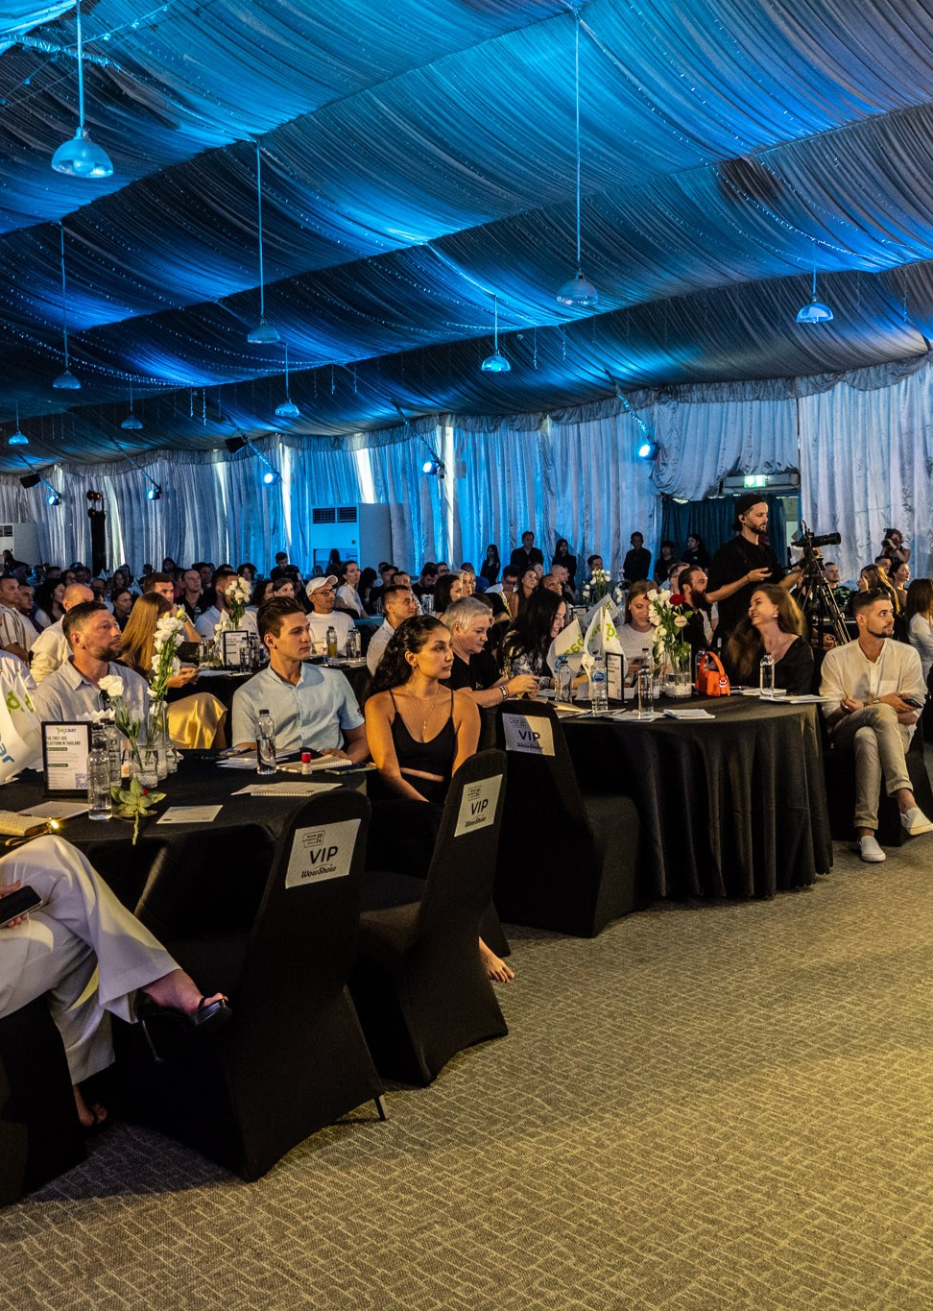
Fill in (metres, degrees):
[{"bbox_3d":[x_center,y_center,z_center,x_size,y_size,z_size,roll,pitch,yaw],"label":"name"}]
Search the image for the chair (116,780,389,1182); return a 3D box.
[{"bbox_3d":[-0.574,0.805,3.528,0.580,0.935,0.460,3,6,41],"label":"chair"}]

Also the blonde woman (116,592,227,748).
[{"bbox_3d":[-1.657,0.282,7.442,0.750,1.300,0.500,-2,5,-15],"label":"blonde woman"}]

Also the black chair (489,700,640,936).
[{"bbox_3d":[0.420,0.624,5.377,0.450,0.906,0.570,1,5,27],"label":"black chair"}]

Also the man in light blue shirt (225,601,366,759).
[{"bbox_3d":[-0.587,0.478,4.990,0.530,1.350,0.720,-3,5,-30],"label":"man in light blue shirt"}]

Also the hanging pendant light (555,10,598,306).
[{"bbox_3d":[1.007,-4.425,11.706,0.370,2.615,0.370,-1,4,0],"label":"hanging pendant light"}]

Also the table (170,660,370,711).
[{"bbox_3d":[-1.594,0.454,9.084,1.750,0.756,1.750,-1,5,0],"label":"table"}]

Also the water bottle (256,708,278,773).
[{"bbox_3d":[-0.697,0.296,4.556,0.066,0.225,0.066,-1,5,0],"label":"water bottle"}]

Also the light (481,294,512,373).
[{"bbox_3d":[0.410,-4.356,17.750,0.400,1.060,0.400,-1,5,0],"label":"light"}]

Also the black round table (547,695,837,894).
[{"bbox_3d":[0.860,0.602,6.540,1.800,0.750,1.800,-1,5,0],"label":"black round table"}]

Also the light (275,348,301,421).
[{"bbox_3d":[-2.930,-4.469,21.500,0.400,1.200,0.400,-1,5,0],"label":"light"}]

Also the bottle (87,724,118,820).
[{"bbox_3d":[-1.107,0.366,3.954,0.069,0.245,0.069,-1,5,0],"label":"bottle"}]

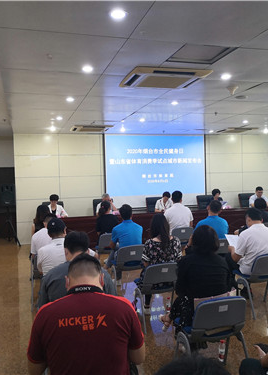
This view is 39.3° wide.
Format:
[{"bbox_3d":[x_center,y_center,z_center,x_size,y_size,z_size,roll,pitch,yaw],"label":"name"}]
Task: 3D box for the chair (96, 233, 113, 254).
[{"bbox_3d":[-0.399,1.143,6.816,0.540,0.730,0.560,-2,2,-16],"label":"chair"}]

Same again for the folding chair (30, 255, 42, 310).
[{"bbox_3d":[-1.129,1.204,5.069,0.530,0.740,0.530,-2,1,-16],"label":"folding chair"}]

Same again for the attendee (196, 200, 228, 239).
[{"bbox_3d":[1.177,0.849,5.932,0.540,1.280,0.800,-2,1,-13],"label":"attendee"}]

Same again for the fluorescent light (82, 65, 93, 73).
[{"bbox_3d":[-0.503,-1.293,4.094,0.130,0.060,0.130,-2,1,-16],"label":"fluorescent light"}]

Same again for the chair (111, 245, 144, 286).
[{"bbox_3d":[-0.033,1.166,5.538,0.540,0.730,0.560,-2,2,-16],"label":"chair"}]

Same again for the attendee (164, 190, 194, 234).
[{"bbox_3d":[0.749,0.784,7.130,0.530,1.400,0.780,-2,1,-16],"label":"attendee"}]

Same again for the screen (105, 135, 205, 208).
[{"bbox_3d":[0.668,-0.491,10.692,3.040,2.050,0.050,-2,2,-16],"label":"screen"}]

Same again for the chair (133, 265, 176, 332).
[{"bbox_3d":[0.309,1.189,4.346,0.540,0.730,0.560,-2,2,-16],"label":"chair"}]

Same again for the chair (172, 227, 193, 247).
[{"bbox_3d":[0.842,1.100,7.101,0.520,0.740,0.520,-2,1,-12],"label":"chair"}]

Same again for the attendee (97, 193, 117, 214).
[{"bbox_3d":[-0.696,0.803,9.534,0.550,1.300,0.750,-2,1,-18],"label":"attendee"}]

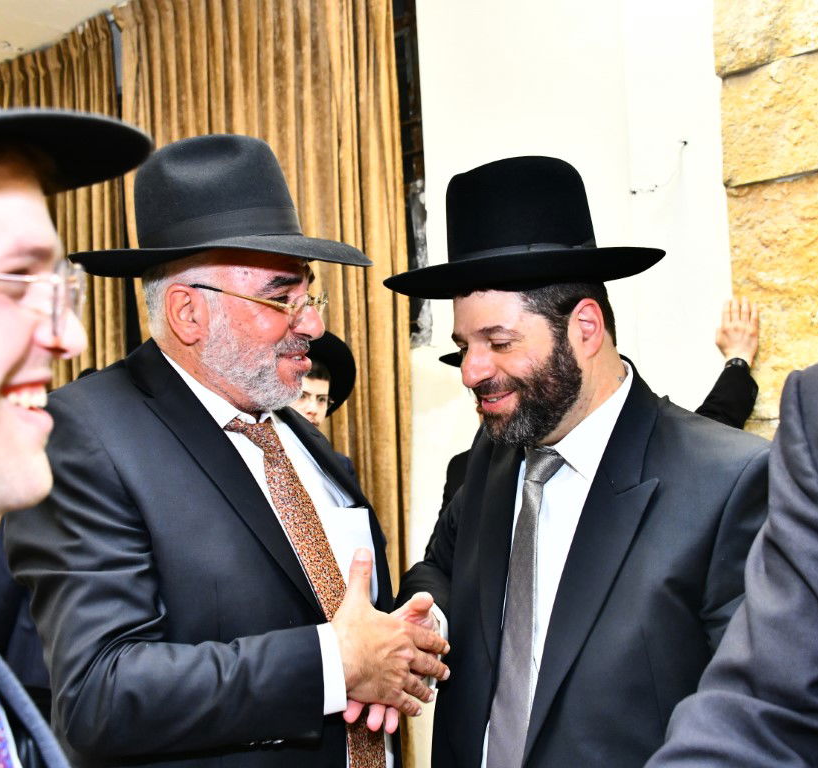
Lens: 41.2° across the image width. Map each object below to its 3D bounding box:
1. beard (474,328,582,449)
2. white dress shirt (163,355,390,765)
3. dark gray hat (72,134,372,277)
[{"bbox_3d":[0.135,0.008,1.280,0.110,0.135,0.145,-20,10,-30],"label":"beard"},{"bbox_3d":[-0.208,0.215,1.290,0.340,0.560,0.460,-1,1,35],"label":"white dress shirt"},{"bbox_3d":[-0.221,-0.208,1.280,0.350,0.150,0.310,0,2,15],"label":"dark gray hat"}]

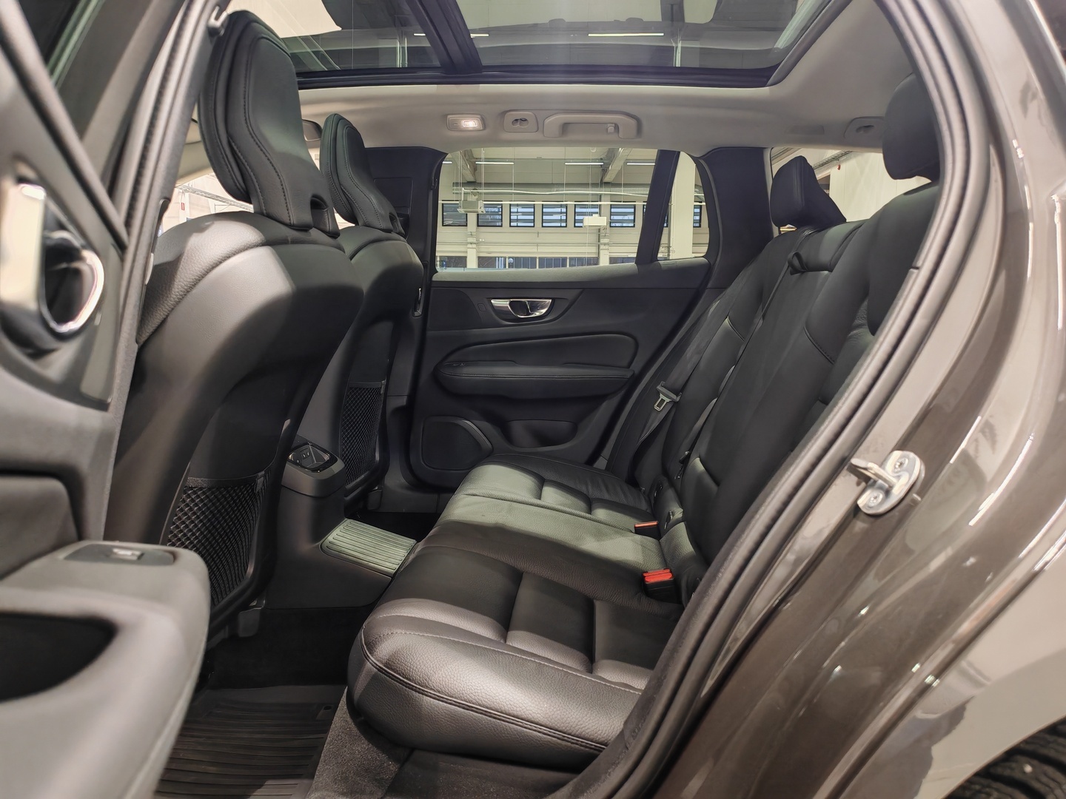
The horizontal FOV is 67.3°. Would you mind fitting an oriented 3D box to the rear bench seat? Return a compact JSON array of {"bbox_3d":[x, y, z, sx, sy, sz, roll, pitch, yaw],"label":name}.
[{"bbox_3d":[0.231,-0.061,1.534,0.927,0.927,1.277,1,7,3],"label":"rear bench seat"}]

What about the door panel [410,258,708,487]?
[{"bbox_3d":[0.059,-0.065,2.221,0.821,0.643,0.127,1,7,3],"label":"door panel"}]

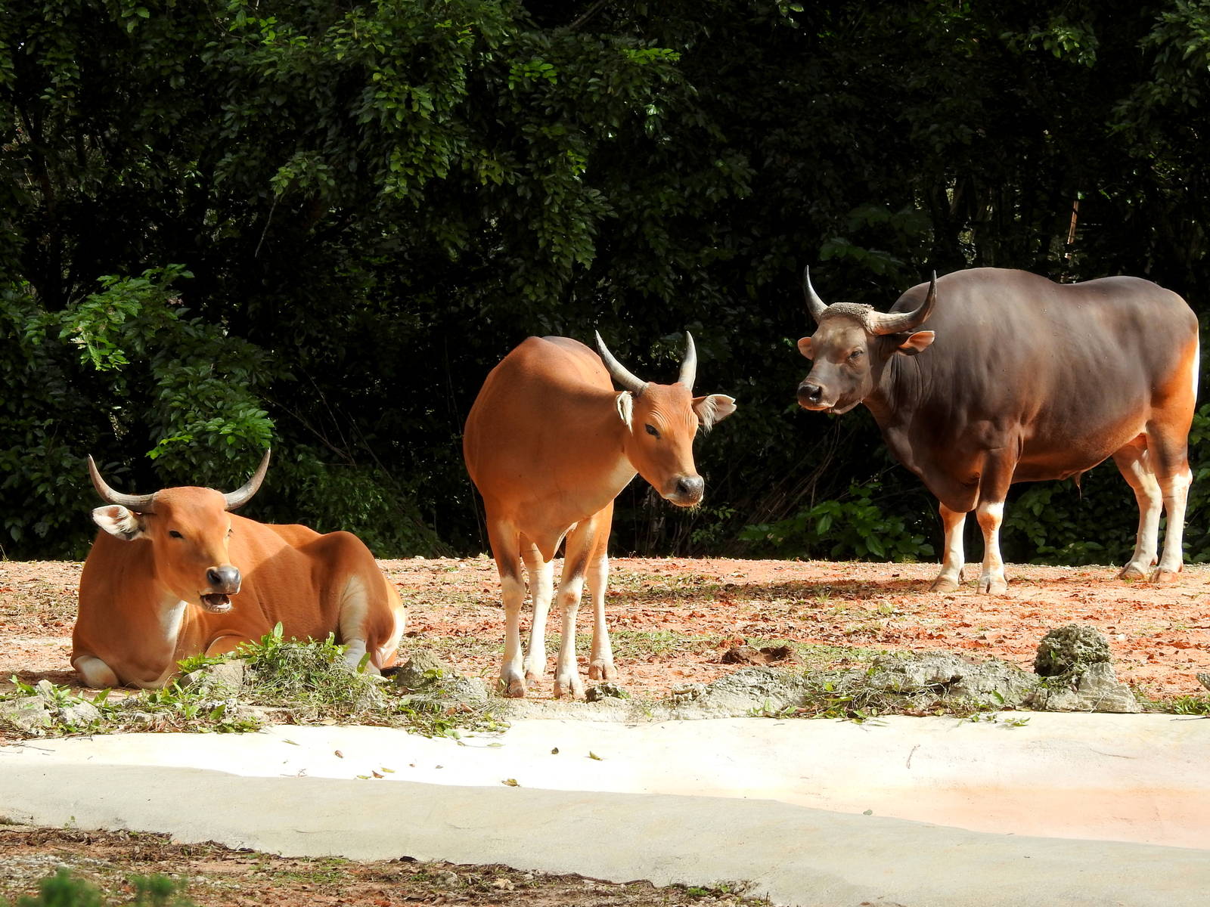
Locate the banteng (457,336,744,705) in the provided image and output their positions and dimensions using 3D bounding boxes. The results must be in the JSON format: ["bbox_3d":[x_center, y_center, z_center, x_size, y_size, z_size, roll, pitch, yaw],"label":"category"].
[{"bbox_3d":[-0.022,0.212,20.604,1.060,1.400,1.850,0,2,7],"label":"banteng"}]

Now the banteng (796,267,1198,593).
[{"bbox_3d":[2.106,-0.150,26.884,2.550,1.650,0.780,-2,3,-42],"label":"banteng"}]

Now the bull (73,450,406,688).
[{"bbox_3d":[-1.333,0.434,20.831,1.570,0.940,0.800,-2,3,-45],"label":"bull"}]

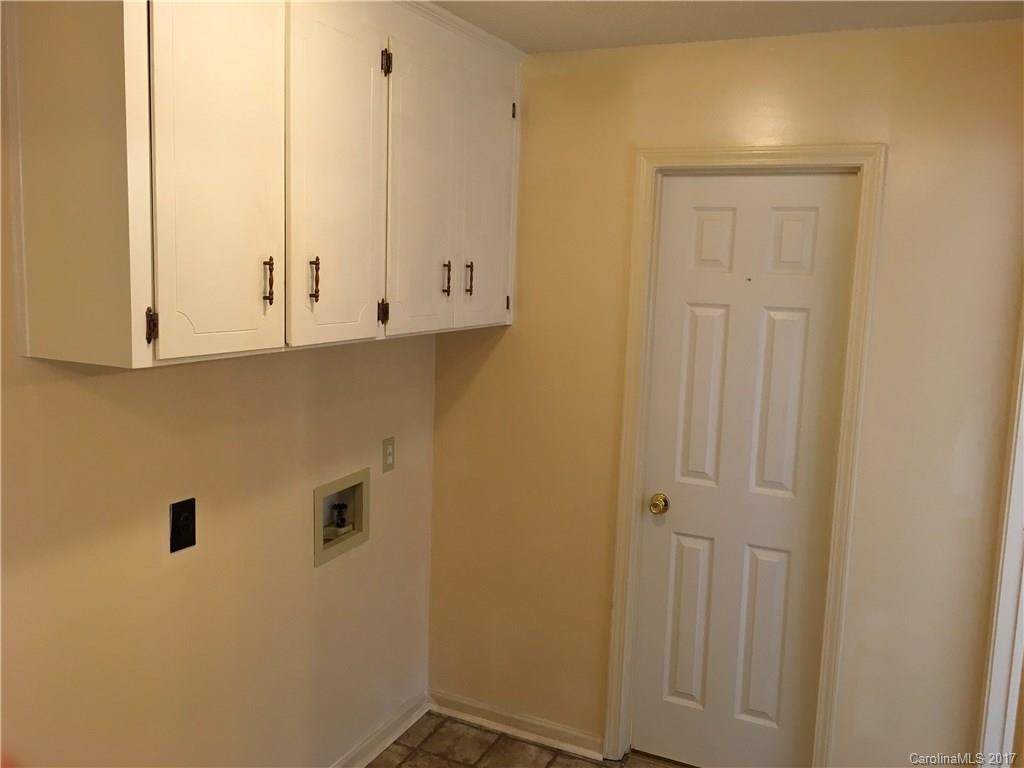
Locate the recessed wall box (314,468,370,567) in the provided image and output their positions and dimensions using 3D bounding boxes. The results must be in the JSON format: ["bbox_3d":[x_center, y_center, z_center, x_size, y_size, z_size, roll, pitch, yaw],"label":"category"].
[{"bbox_3d":[-0.569,0.418,2.746,0.088,0.247,0.287,6,9,24],"label":"recessed wall box"}]

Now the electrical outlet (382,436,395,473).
[{"bbox_3d":[-0.419,0.244,2.936,0.010,0.113,0.069,6,9,24],"label":"electrical outlet"}]

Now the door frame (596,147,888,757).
[{"bbox_3d":[0.723,0.319,2.808,0.744,2.102,0.128,6,9,24],"label":"door frame"}]

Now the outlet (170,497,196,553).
[{"bbox_3d":[-0.808,0.350,2.108,0.011,0.121,0.077,6,9,24],"label":"outlet"}]

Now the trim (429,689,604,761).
[{"bbox_3d":[-0.004,1.265,3.201,0.725,0.070,0.023,6,9,24],"label":"trim"}]

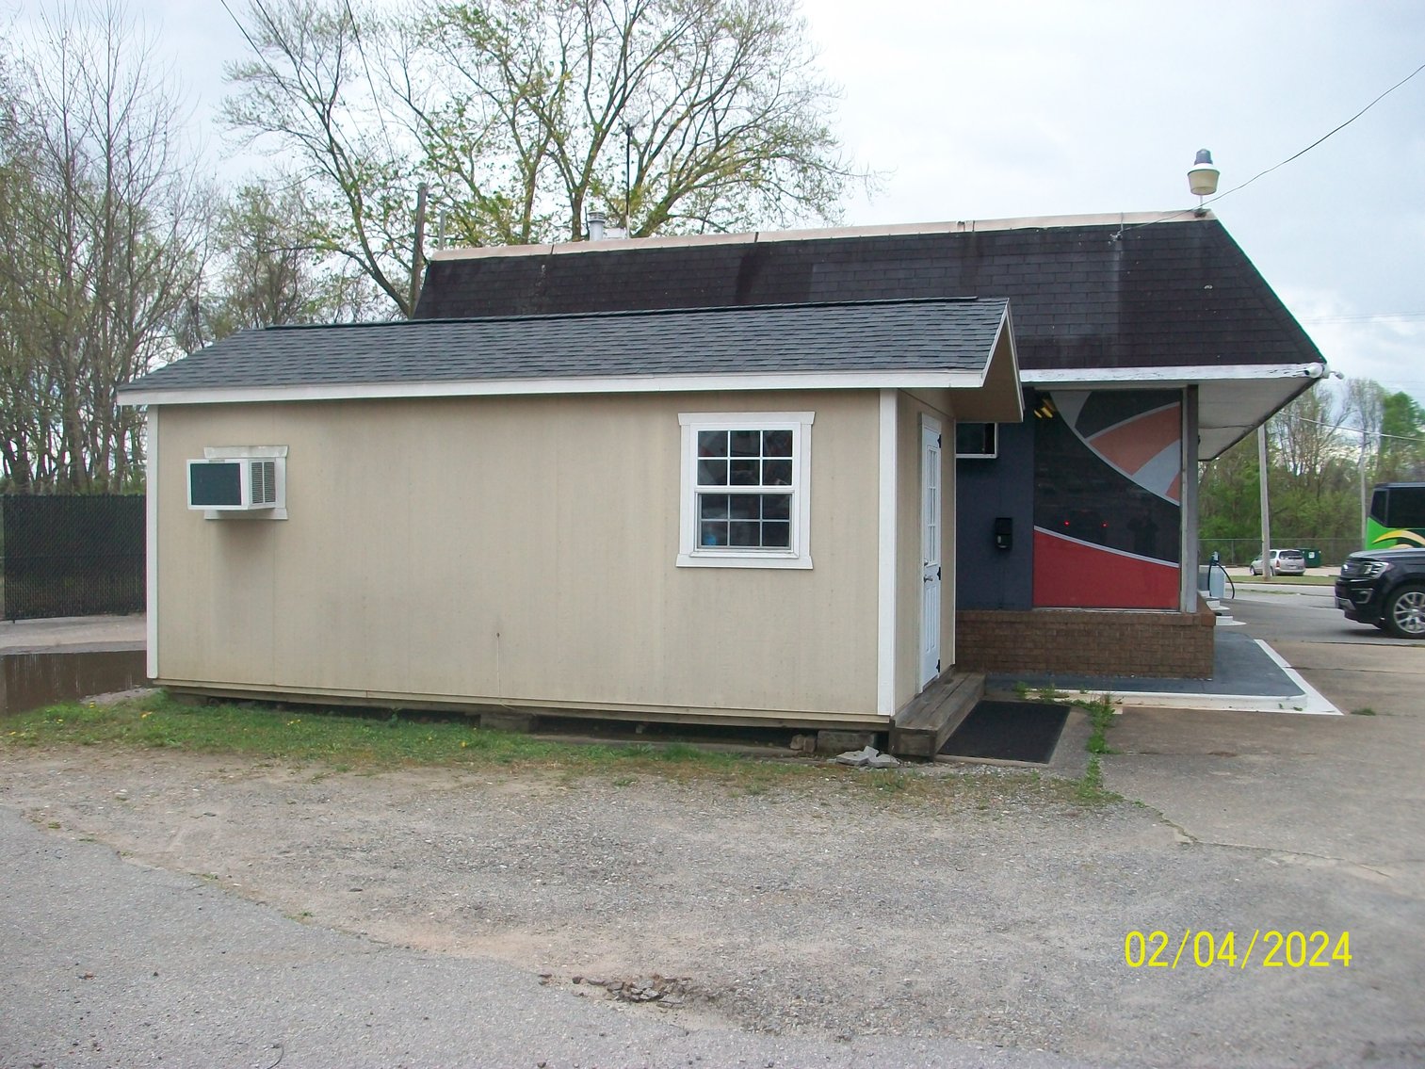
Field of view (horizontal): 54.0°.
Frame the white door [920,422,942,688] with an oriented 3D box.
[{"bbox_3d":[1.727,0.170,11.072,0.050,2.050,0.930,1,2,17],"label":"white door"}]

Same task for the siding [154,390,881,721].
[{"bbox_3d":[-1.678,0.107,10.441,5.950,2.270,0.050,1,2,17],"label":"siding"}]

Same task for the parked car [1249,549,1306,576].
[{"bbox_3d":[37.099,1.866,92.000,1.880,1.730,4.920,0,1,1],"label":"parked car"}]

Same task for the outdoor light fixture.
[{"bbox_3d":[4.805,-3.477,13.700,0.310,0.600,0.310,1,2,17],"label":"outdoor light fixture"}]

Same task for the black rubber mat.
[{"bbox_3d":[2.277,1.465,10.653,0.750,0.015,2.680,1,2,17],"label":"black rubber mat"}]

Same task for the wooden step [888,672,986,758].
[{"bbox_3d":[1.822,1.369,10.920,0.280,0.190,3.060,1,2,17],"label":"wooden step"}]

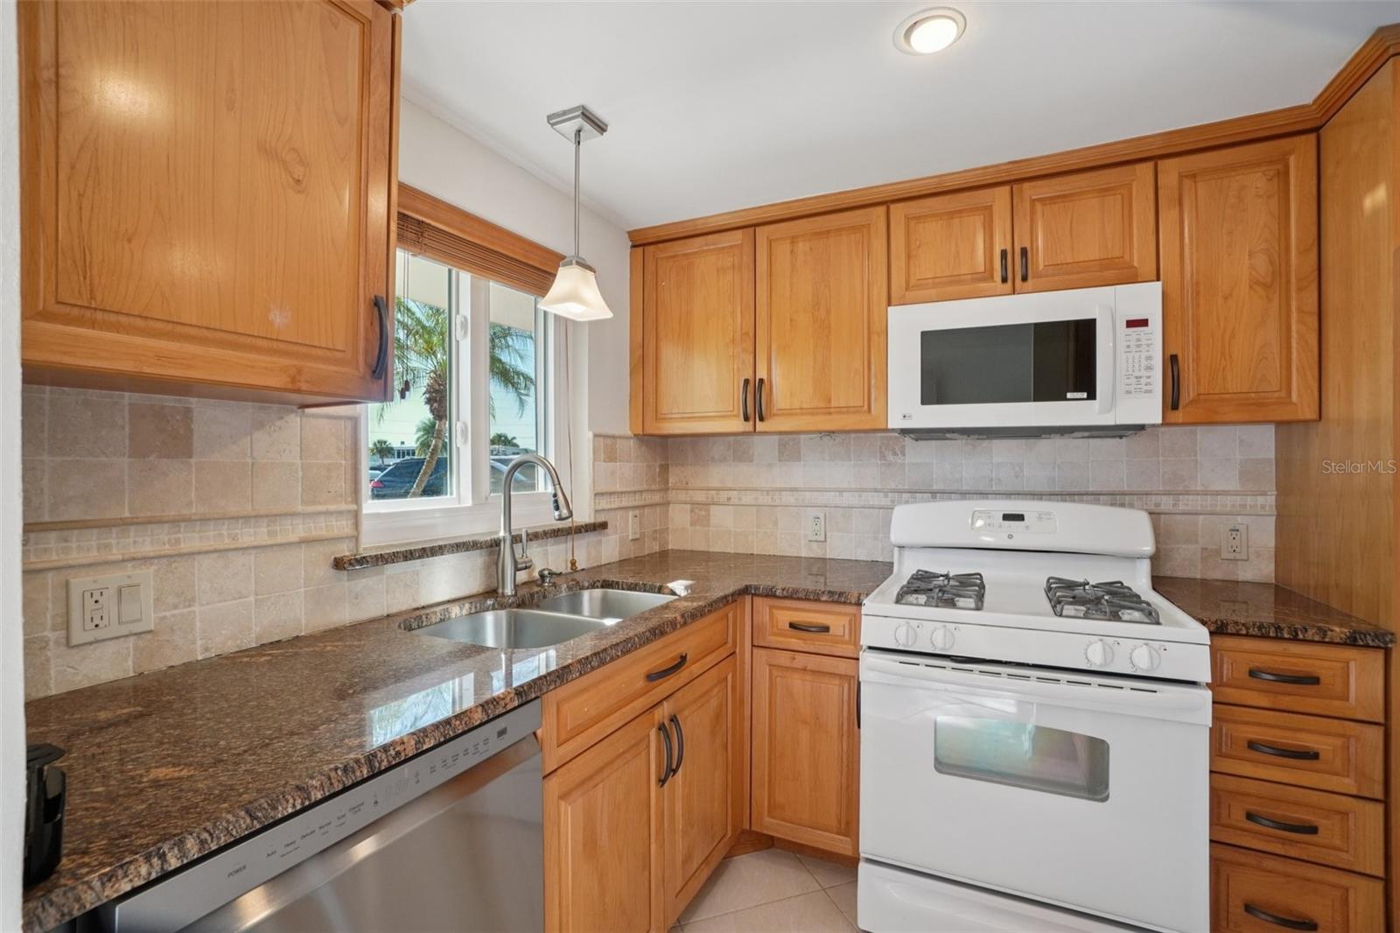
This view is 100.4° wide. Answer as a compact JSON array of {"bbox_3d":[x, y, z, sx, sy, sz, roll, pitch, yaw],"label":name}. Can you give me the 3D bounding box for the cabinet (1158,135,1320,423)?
[{"bbox_3d":[1.589,-0.516,1.813,0.356,0.782,0.330,0,0,22],"label":"cabinet"}]

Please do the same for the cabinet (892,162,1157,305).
[{"bbox_3d":[1.066,-0.722,2.024,0.761,0.357,0.330,0,0,22],"label":"cabinet"}]

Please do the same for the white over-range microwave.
[{"bbox_3d":[1.058,-0.326,1.997,0.757,0.424,0.385,0,0,22],"label":"white over-range microwave"}]

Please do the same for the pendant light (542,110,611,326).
[{"bbox_3d":[-0.333,-0.686,1.602,0.140,0.520,0.140,0,0,28],"label":"pendant light"}]

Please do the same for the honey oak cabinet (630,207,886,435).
[{"bbox_3d":[0.244,-0.513,2.354,1.002,0.772,0.330,0,0,22],"label":"honey oak cabinet"}]

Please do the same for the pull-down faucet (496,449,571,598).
[{"bbox_3d":[-0.457,0.171,1.700,0.280,0.415,0.120,0,0,28],"label":"pull-down faucet"}]

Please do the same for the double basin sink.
[{"bbox_3d":[-0.354,0.505,1.575,0.430,0.200,0.740,0,0,28],"label":"double basin sink"}]

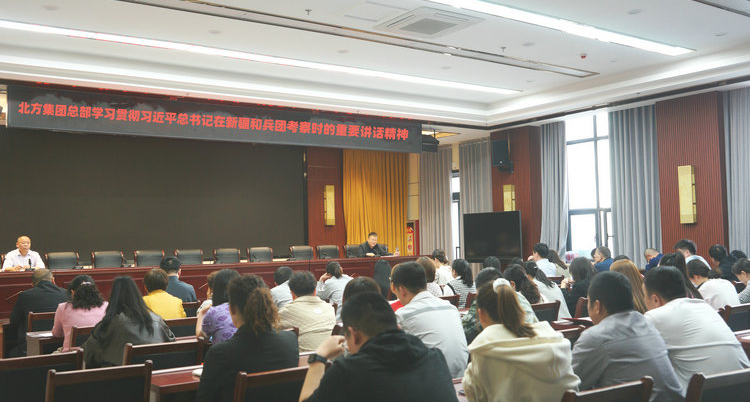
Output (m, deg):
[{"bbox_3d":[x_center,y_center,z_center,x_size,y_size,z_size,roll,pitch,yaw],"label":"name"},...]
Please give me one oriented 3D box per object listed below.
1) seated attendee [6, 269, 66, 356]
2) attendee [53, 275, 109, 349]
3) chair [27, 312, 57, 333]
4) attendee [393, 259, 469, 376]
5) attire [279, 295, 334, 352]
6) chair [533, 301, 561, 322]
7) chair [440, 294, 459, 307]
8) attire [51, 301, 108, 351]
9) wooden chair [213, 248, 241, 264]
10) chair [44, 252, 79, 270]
[{"bbox_3d":[-2.903,1.229,6.304,0.520,1.295,0.750,1,-3,-34],"label":"seated attendee"},{"bbox_3d":[-2.135,1.179,5.280,0.480,1.272,0.720,1,-3,-34],"label":"attendee"},{"bbox_3d":[-2.706,1.378,6.129,0.460,0.950,0.540,1,-3,-36],"label":"chair"},{"bbox_3d":[0.294,1.064,4.413,0.540,1.360,0.820,1,-3,-35],"label":"attendee"},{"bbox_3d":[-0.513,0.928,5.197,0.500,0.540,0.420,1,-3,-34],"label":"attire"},{"bbox_3d":[1.265,1.332,6.276,0.460,0.940,0.540,1,-3,-34],"label":"chair"},{"bbox_3d":[0.512,1.405,7.147,0.460,0.950,0.540,1,-3,-35],"label":"chair"},{"bbox_3d":[-2.103,0.998,5.206,0.460,0.600,0.450,1,-3,-36],"label":"attire"},{"bbox_3d":[-2.098,1.186,10.821,0.530,1.000,0.600,1,-3,-36],"label":"wooden chair"},{"bbox_3d":[-4.003,1.162,9.453,0.530,1.000,0.600,1,-3,-36],"label":"chair"}]

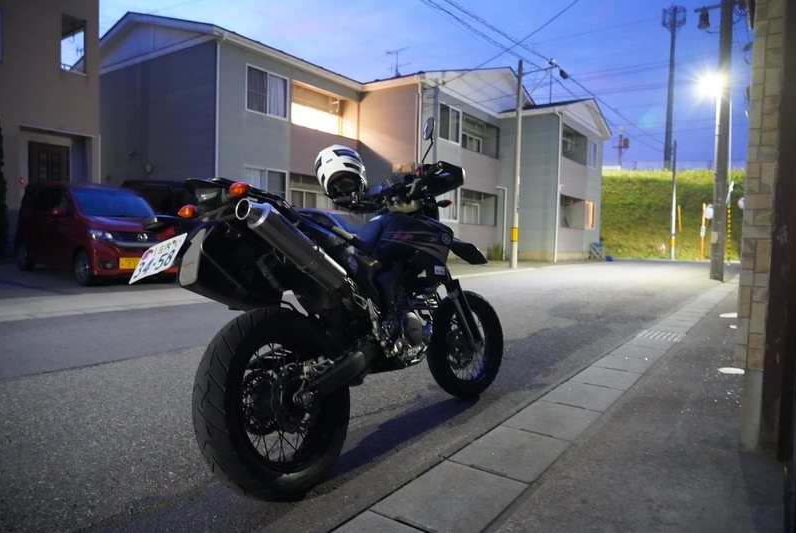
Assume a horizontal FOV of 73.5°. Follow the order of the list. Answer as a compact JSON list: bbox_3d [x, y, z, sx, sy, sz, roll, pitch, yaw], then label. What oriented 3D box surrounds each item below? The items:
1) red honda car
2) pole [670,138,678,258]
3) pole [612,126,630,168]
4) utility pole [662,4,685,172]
[{"bbox_3d":[-5.370,-0.665,9.530,3.395,1.655,1.475,5,6,37],"label":"red honda car"},{"bbox_3d":[15.038,-3.617,29.000,0.220,6.500,0.220,3,4,35],"label":"pole"},{"bbox_3d":[20.493,-10.568,49.000,1.000,4.300,1.400,3,4,35],"label":"pole"},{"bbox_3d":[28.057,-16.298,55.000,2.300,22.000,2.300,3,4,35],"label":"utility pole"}]

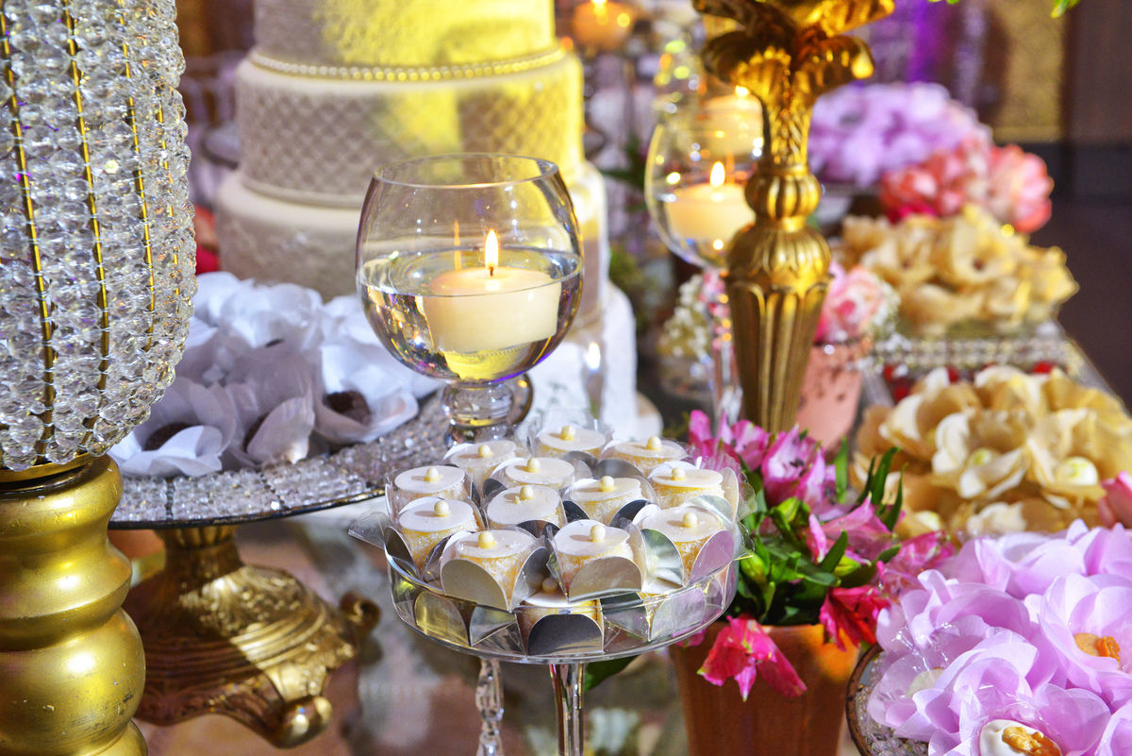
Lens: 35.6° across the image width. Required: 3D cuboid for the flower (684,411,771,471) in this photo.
[{"bbox_3d":[0.087,0.035,0.950,0.046,0.038,0.045,0,17,0],"label":"flower"}]

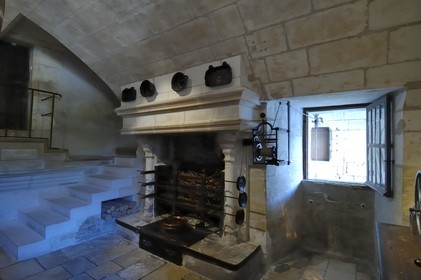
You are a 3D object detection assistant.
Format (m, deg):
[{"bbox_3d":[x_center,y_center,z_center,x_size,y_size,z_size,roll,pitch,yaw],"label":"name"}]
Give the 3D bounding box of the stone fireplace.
[{"bbox_3d":[-0.515,0.220,3.510,2.680,2.460,0.740,0,-1,35],"label":"stone fireplace"}]

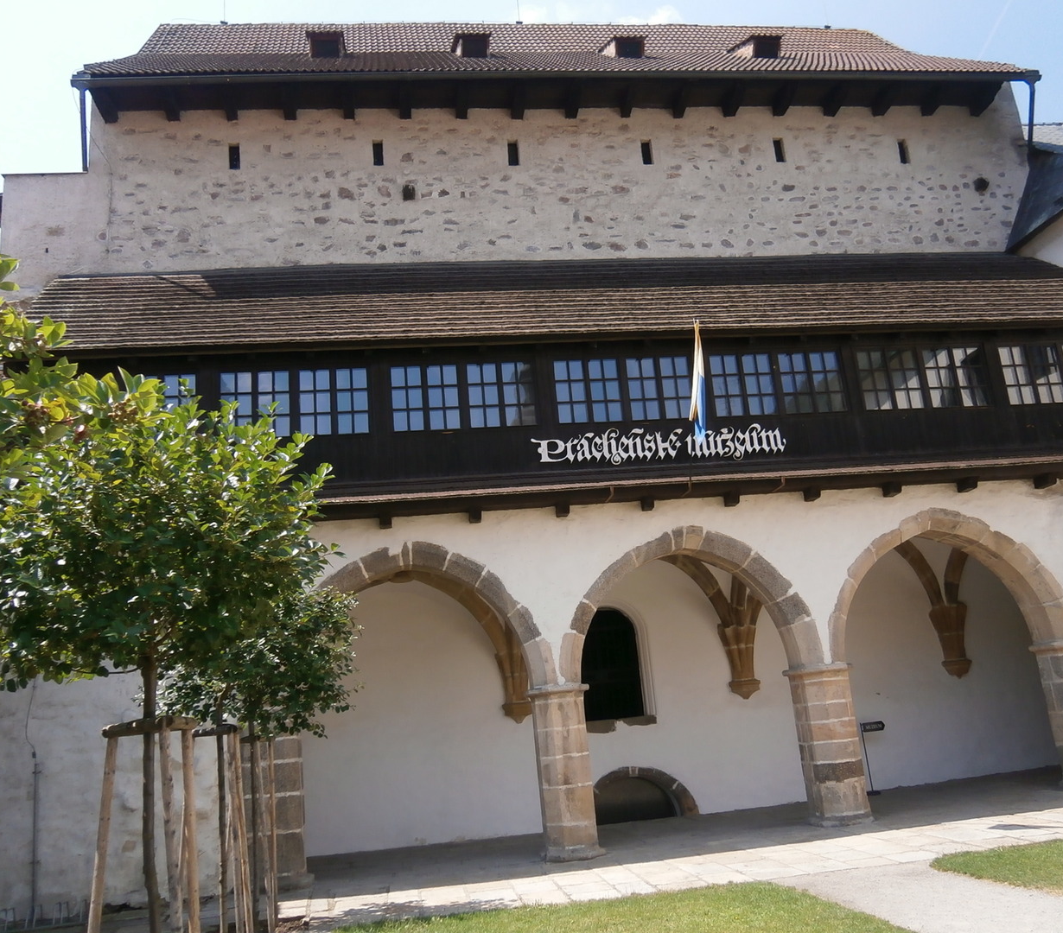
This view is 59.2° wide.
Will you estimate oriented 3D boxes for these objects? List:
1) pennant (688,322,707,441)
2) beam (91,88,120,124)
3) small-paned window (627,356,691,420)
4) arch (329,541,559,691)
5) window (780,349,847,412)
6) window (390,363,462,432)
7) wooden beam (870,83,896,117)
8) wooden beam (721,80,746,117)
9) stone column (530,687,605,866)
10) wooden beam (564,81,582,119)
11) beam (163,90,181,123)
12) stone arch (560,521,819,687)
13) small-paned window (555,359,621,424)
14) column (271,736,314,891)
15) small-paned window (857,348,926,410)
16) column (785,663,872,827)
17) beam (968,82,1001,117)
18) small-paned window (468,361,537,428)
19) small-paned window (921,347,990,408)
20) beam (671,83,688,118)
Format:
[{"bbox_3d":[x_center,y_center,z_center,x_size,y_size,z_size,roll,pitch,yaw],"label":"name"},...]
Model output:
[{"bbox_3d":[2.327,-1.190,13.227,0.190,1.750,0.300,-3,7,-9],"label":"pennant"},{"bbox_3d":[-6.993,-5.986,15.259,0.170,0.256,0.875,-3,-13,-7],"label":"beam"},{"bbox_3d":[1.858,-1.129,13.630,0.924,0.952,0.090,-3,-12,-9],"label":"small-paned window"},{"bbox_3d":[-1.688,2.198,13.445,3.844,2.205,0.500,-3,-13,-9],"label":"arch"},{"bbox_3d":[4.186,-1.243,14.011,0.945,0.947,0.090,-3,-12,-9],"label":"window"},{"bbox_3d":[-1.392,-0.913,12.381,0.930,0.942,0.088,-3,-13,-7],"label":"window"},{"bbox_3d":[7.199,-7.441,19.049,0.200,0.270,0.620,-3,-13,-9],"label":"wooden beam"},{"bbox_3d":[3.733,-6.683,16.919,0.226,0.220,0.890,-3,-12,-8],"label":"wooden beam"},{"bbox_3d":[0.509,4.087,12.722,0.740,2.229,0.660,-3,-12,-9],"label":"stone column"},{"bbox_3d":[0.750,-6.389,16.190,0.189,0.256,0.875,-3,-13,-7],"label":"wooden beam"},{"bbox_3d":[-6.530,-6.532,16.895,0.200,0.270,0.620,-3,-13,-9],"label":"beam"},{"bbox_3d":[2.183,1.963,13.537,3.820,2.111,0.500,-3,-12,-9],"label":"stone arch"},{"bbox_3d":[0.856,-1.133,14.095,0.967,1.007,0.080,-3,-13,-9],"label":"small-paned window"},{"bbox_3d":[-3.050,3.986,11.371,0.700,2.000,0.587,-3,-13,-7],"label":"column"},{"bbox_3d":[5.057,-1.224,13.150,0.892,0.917,0.088,-3,-13,-7],"label":"small-paned window"},{"bbox_3d":[3.882,3.595,12.212,0.663,1.988,0.587,-3,-13,-7],"label":"column"},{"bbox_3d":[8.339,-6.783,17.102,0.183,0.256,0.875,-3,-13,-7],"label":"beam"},{"bbox_3d":[-0.431,-1.078,13.901,0.992,1.008,0.080,-3,-13,-9],"label":"small-paned window"},{"bbox_3d":[6.809,-1.426,15.005,1.017,0.997,0.080,-3,-13,-9],"label":"small-paned window"},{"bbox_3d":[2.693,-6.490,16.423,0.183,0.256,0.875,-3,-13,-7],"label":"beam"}]

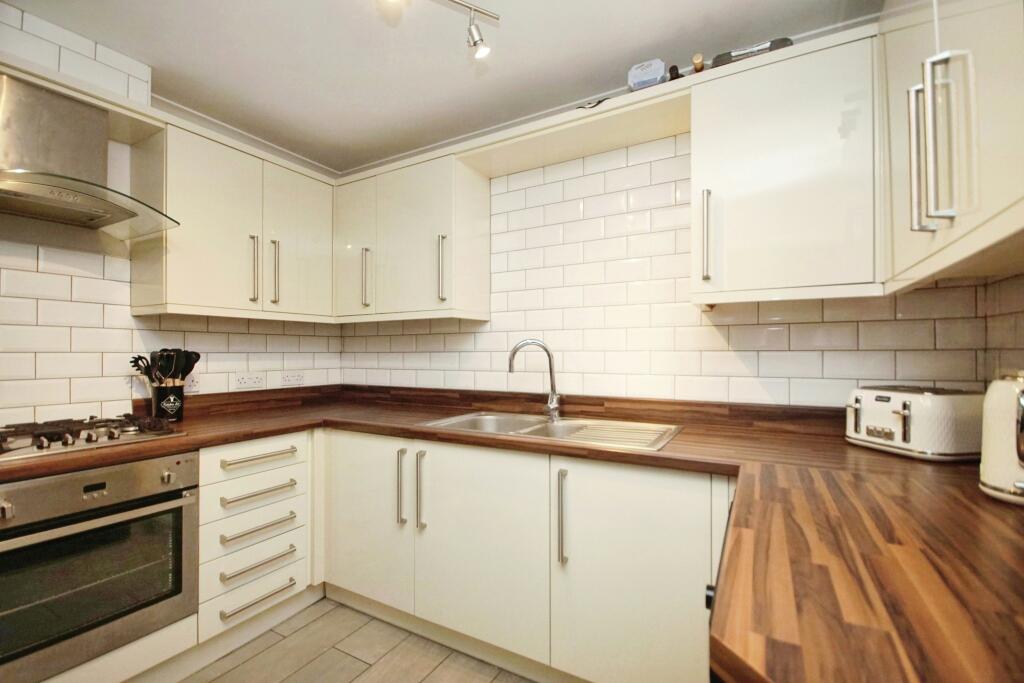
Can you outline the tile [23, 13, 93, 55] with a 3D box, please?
[{"bbox_3d":[-1.661,-1.119,1.570,0.012,0.072,0.200,-1,-2,31],"label":"tile"}]

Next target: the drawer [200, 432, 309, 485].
[{"bbox_3d":[-1.254,0.481,1.895,0.500,0.142,0.446,-1,-2,31],"label":"drawer"}]

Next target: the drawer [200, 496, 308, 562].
[{"bbox_3d":[-1.252,0.766,1.890,0.500,0.142,0.446,-1,-2,31],"label":"drawer"}]

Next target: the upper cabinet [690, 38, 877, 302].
[{"bbox_3d":[0.913,-0.505,1.492,0.515,0.755,0.325,-1,-2,29],"label":"upper cabinet"}]

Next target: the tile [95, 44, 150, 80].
[{"bbox_3d":[-1.574,-1.122,1.730,0.012,0.072,0.178,-1,-2,31],"label":"tile"}]

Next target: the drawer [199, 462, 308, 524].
[{"bbox_3d":[-1.253,0.623,1.892,0.500,0.142,0.446,-1,-2,31],"label":"drawer"}]

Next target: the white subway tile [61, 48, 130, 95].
[{"bbox_3d":[-1.614,-1.035,1.654,0.012,0.100,0.200,-1,-2,31],"label":"white subway tile"}]

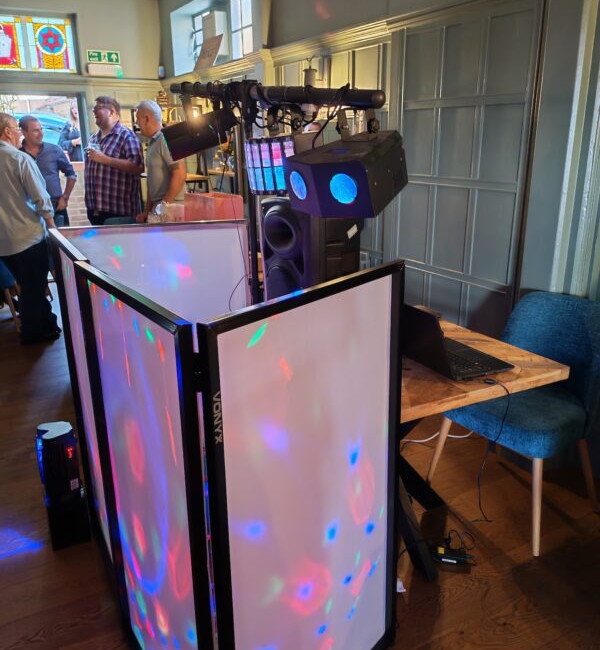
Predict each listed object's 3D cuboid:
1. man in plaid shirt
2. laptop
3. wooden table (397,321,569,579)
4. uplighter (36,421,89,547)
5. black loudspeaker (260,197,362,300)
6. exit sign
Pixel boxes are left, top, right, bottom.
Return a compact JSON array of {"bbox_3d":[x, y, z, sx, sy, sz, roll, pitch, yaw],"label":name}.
[{"bbox_3d":[-1.446,-0.883,5.088,0.430,1.840,0.520,-11,19,-29],"label":"man in plaid shirt"},{"bbox_3d":[0.496,0.016,2.206,0.345,0.235,0.385,-10,19,-27],"label":"laptop"},{"bbox_3d":[0.318,0.438,2.518,0.850,0.750,1.045,-10,19,-27],"label":"wooden table"},{"bbox_3d":[-0.935,0.632,2.457,0.145,0.460,0.140,-10,19,-27],"label":"uplighter"},{"bbox_3d":[0.051,-0.245,2.527,0.280,0.560,0.320,-15,22,-38],"label":"black loudspeaker"},{"bbox_3d":[-1.947,-2.661,6.200,0.320,0.115,0.020,-10,19,-27],"label":"exit sign"}]

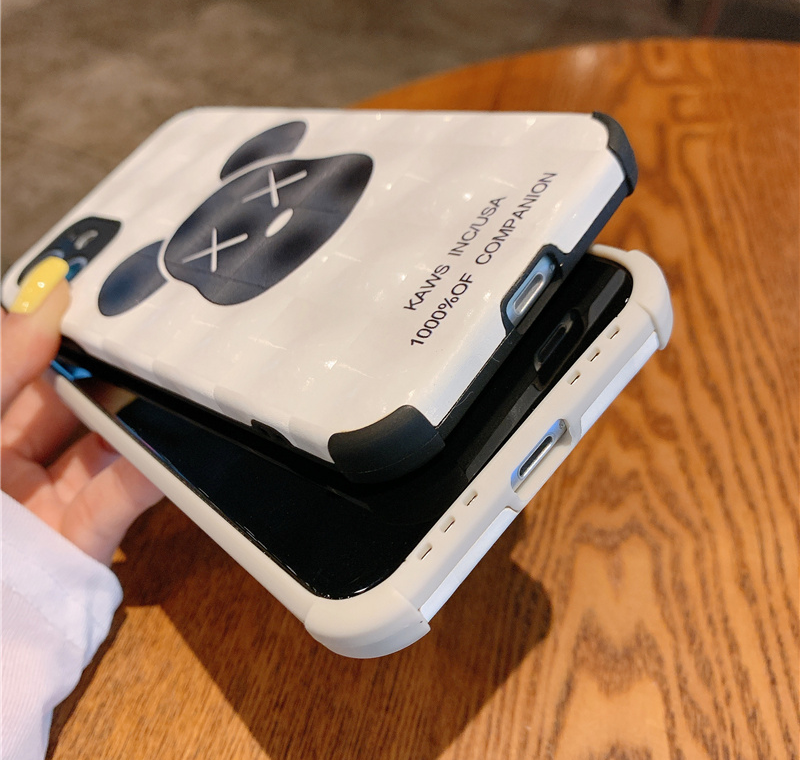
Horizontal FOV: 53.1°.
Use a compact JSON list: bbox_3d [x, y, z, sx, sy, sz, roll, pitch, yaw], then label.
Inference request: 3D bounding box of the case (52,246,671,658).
[{"bbox_3d":[-0.027,-0.011,0.175,0.081,0.012,0.157,-46,41,-17],"label":"case"}]

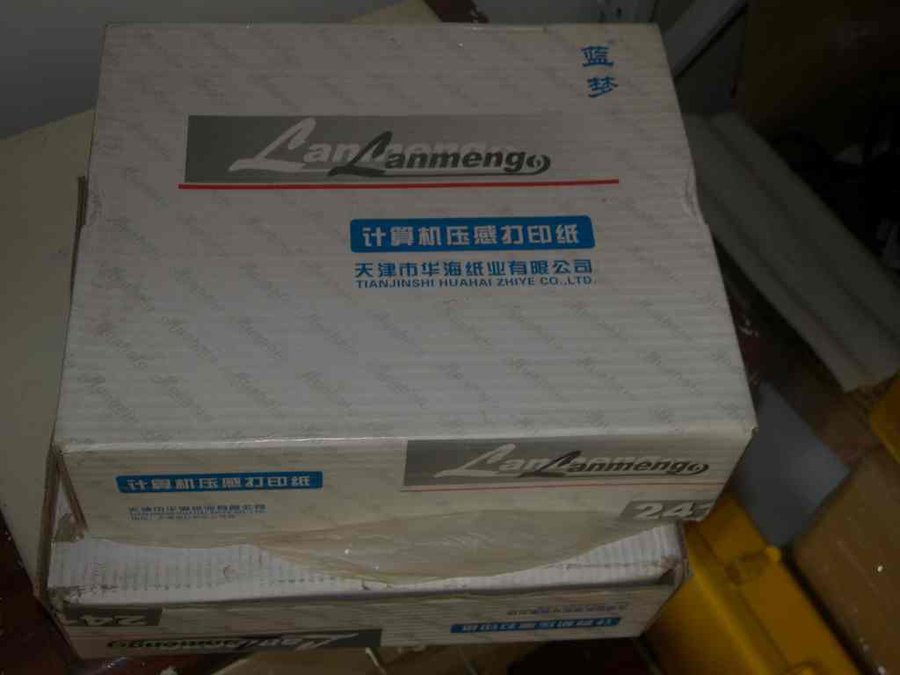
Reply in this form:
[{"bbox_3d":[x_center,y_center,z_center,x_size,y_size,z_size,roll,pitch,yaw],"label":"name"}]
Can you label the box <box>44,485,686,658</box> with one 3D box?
[{"bbox_3d":[-0.046,0.034,0.659,0.288,0.086,0.246,-1,56,-6],"label":"box"}]

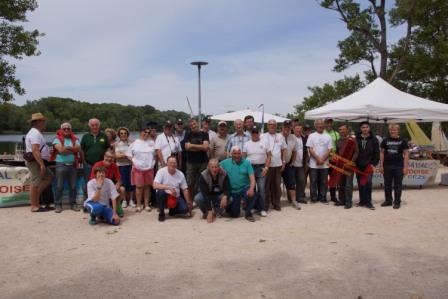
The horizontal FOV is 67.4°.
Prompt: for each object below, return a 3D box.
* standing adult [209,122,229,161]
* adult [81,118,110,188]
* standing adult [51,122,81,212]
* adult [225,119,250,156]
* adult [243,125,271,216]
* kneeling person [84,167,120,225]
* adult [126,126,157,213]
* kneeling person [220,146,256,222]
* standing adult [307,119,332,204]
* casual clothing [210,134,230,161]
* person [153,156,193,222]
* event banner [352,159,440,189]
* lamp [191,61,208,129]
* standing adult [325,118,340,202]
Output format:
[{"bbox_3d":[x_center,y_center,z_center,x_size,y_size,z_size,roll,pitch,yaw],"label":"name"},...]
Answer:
[{"bbox_3d":[-0.110,0.274,7.375,0.510,1.784,0.360,0,3,0],"label":"standing adult"},{"bbox_3d":[-2.430,0.291,6.356,0.580,1.750,0.380,-1,4,-9],"label":"adult"},{"bbox_3d":[-3.062,0.349,6.542,0.540,1.724,0.380,-1,3,-11],"label":"standing adult"},{"bbox_3d":[0.323,0.264,7.224,0.520,1.820,0.360,0,3,2],"label":"adult"},{"bbox_3d":[0.601,0.378,6.032,0.540,1.620,0.380,0,4,3],"label":"adult"},{"bbox_3d":[-2.147,0.778,5.950,0.620,0.930,0.720,0,3,-9],"label":"kneeling person"},{"bbox_3d":[-1.533,0.341,6.359,0.540,1.650,0.380,-1,4,-11],"label":"adult"},{"bbox_3d":[0.267,0.590,6.190,0.640,1.280,0.750,0,3,0],"label":"kneeling person"},{"bbox_3d":[2.009,0.241,7.035,0.560,1.760,0.360,1,4,9],"label":"standing adult"},{"bbox_3d":[-0.088,-0.043,7.358,0.500,0.614,0.300,0,3,0],"label":"casual clothing"},{"bbox_3d":[-0.948,0.683,6.195,0.700,1.093,0.750,0,3,3],"label":"person"},{"bbox_3d":[4.465,0.626,8.700,2.280,0.680,0.060,0,4,0],"label":"event banner"},{"bbox_3d":[-0.963,-1.287,13.250,0.710,4.272,0.710,0,3,0],"label":"lamp"},{"bbox_3d":[2.248,0.214,7.129,0.520,1.800,0.380,1,4,11],"label":"standing adult"}]

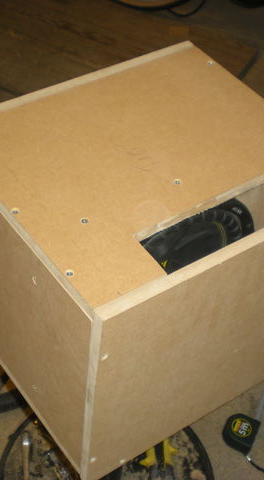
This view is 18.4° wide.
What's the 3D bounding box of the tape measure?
[{"bbox_3d":[0.222,0.396,1.675,0.066,0.035,0.065,21,47,13],"label":"tape measure"}]

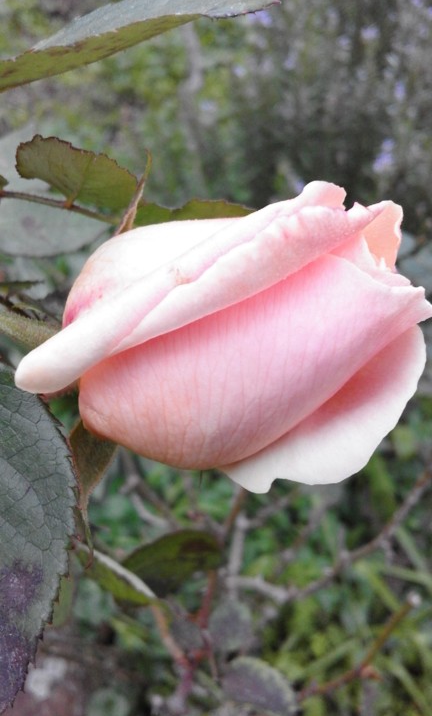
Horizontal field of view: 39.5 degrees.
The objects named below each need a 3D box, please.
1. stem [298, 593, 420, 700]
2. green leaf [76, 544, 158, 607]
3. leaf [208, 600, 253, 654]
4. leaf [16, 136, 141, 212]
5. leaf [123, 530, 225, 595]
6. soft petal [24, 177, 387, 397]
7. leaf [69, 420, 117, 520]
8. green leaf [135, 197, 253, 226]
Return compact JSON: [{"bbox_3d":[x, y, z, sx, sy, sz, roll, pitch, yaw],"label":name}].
[{"bbox_3d":[0.100,0.201,0.420,0.115,0.018,0.025,-41,0,0],"label":"stem"},{"bbox_3d":[-0.041,0.090,0.250,0.035,0.023,0.014,20,18,5],"label":"green leaf"},{"bbox_3d":[0.009,0.170,0.380,0.029,0.037,0.014,0,20,0],"label":"leaf"},{"bbox_3d":[-0.037,-0.051,0.165,0.035,0.020,0.016,6,12,1],"label":"leaf"},{"bbox_3d":[-0.020,0.088,0.260,0.044,0.029,0.017,13,14,3],"label":"leaf"},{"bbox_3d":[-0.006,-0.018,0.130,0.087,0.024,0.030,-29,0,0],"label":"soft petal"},{"bbox_3d":[-0.029,0.025,0.140,0.012,0.026,0.010,6,0,-6],"label":"leaf"},{"bbox_3d":[-0.006,-0.038,0.165,0.033,0.012,0.015,0,18,0],"label":"green leaf"}]

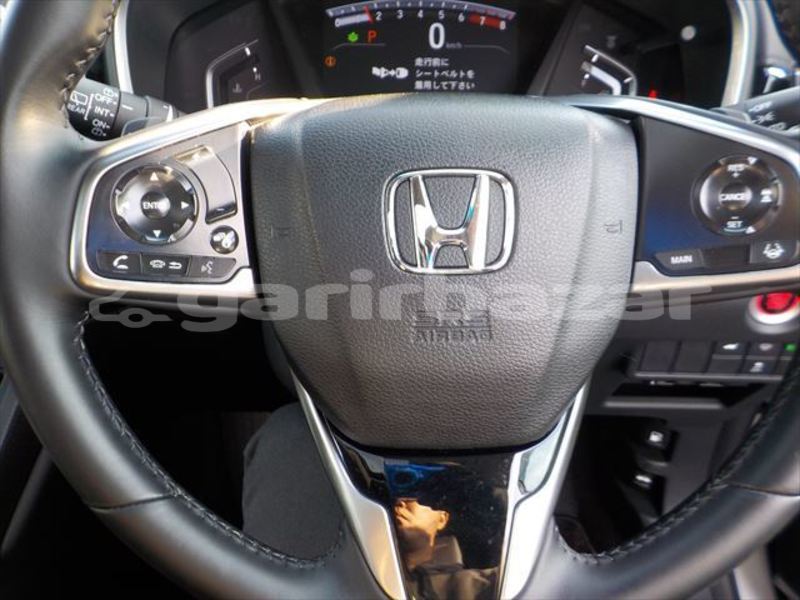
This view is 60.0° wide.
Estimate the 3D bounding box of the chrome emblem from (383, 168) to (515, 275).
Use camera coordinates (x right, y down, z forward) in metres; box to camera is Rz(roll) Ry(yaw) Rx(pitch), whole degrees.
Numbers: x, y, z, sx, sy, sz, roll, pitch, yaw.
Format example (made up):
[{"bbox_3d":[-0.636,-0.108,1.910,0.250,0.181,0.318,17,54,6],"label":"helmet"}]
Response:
[{"bbox_3d":[0.021,-0.033,0.295,0.056,0.046,0.007,0,-5,0],"label":"chrome emblem"}]

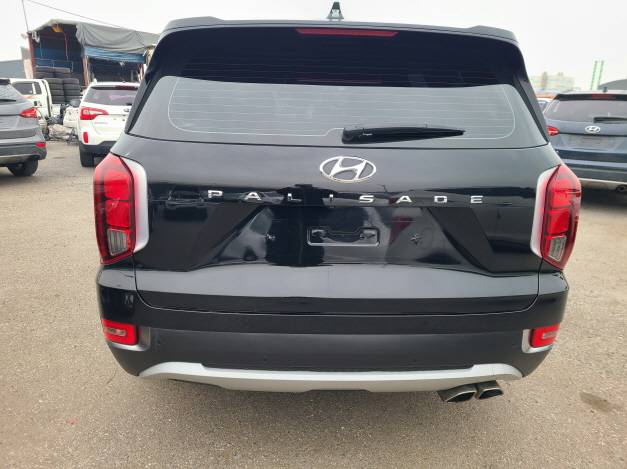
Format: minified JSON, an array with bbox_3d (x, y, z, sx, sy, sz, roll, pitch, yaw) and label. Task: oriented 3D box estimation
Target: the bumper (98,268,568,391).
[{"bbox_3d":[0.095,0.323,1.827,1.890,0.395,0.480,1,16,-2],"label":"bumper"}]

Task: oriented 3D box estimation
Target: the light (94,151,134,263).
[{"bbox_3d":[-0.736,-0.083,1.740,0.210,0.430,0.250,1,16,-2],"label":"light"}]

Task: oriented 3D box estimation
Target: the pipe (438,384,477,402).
[{"bbox_3d":[0.540,0.578,1.811,0.115,0.065,0.160,1,16,-2],"label":"pipe"}]

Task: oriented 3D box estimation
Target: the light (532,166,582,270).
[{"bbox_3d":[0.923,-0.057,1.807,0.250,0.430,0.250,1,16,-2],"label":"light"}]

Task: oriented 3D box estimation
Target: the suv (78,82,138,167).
[{"bbox_3d":[-4.139,-2.669,10.996,1.885,1.710,4.685,-3,16,-16],"label":"suv"}]

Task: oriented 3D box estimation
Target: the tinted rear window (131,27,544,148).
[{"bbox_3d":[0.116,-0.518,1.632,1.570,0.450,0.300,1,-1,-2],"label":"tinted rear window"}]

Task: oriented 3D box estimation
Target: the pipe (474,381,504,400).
[{"bbox_3d":[0.655,0.575,1.835,0.113,0.065,0.160,1,16,-2],"label":"pipe"}]

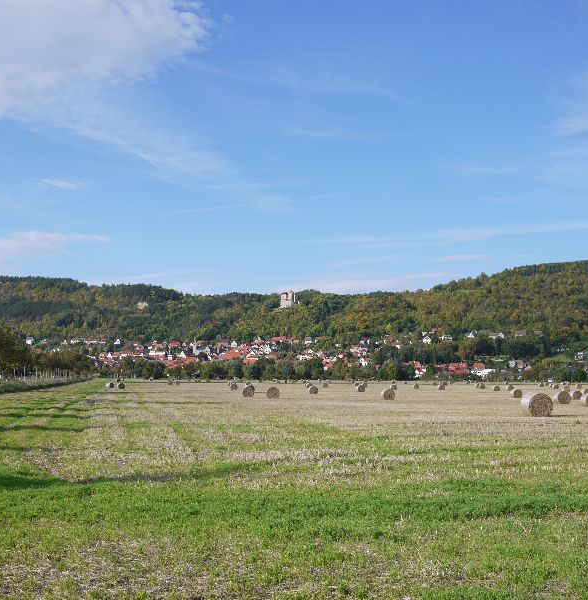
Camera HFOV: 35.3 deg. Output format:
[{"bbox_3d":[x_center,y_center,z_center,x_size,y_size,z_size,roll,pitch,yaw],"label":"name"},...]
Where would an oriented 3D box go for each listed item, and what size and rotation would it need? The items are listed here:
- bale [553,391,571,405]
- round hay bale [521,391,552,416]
[{"bbox_3d":[26.942,9.807,92.690,1.330,1.300,1.220,1,-5,-4],"label":"bale"},{"bbox_3d":[13.320,5.725,50.624,1.330,1.300,1.220,1,-5,-5],"label":"round hay bale"}]

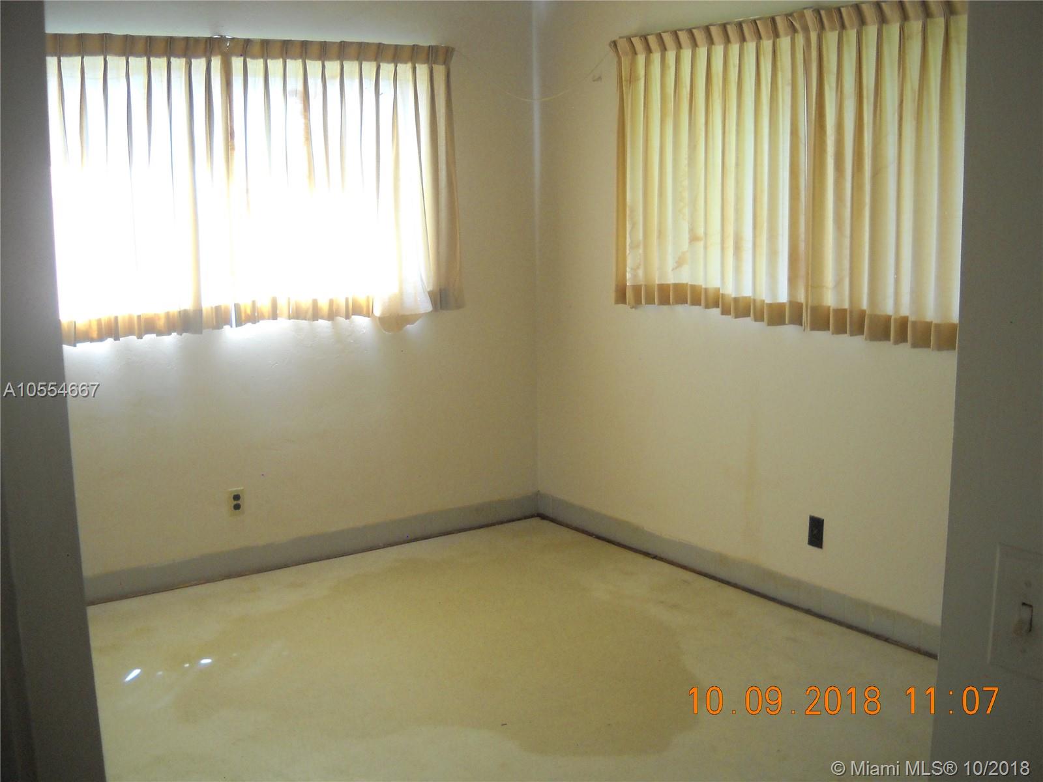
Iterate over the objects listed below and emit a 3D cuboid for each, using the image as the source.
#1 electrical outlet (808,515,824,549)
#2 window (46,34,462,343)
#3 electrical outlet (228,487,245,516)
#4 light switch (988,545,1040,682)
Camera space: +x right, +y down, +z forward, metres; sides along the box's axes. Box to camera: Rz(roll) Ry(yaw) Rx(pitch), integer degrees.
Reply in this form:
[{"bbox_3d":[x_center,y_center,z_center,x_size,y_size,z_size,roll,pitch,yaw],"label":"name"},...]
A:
[{"bbox_3d":[1.099,0.529,4.281,0.012,0.115,0.070,-8,12,-35],"label":"electrical outlet"},{"bbox_3d":[-1.078,-0.837,4.631,1.980,1.160,0.120,-8,12,-35],"label":"window"},{"bbox_3d":[-1.196,0.469,4.817,0.070,0.115,0.012,-8,12,-35],"label":"electrical outlet"},{"bbox_3d":[0.452,0.199,1.020,0.015,0.115,0.070,-8,12,-35],"label":"light switch"}]

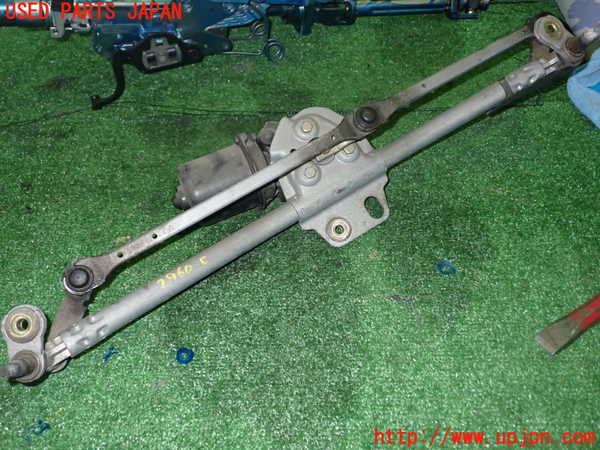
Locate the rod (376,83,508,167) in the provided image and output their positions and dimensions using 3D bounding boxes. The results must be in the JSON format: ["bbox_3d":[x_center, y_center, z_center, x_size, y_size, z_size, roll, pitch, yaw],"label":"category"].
[{"bbox_3d":[0.163,-0.113,0.624,0.186,0.022,0.022,-30,63,-16],"label":"rod"}]

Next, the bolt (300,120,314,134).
[{"bbox_3d":[0.009,-0.104,0.592,0.012,0.009,0.012,-31,77,-16],"label":"bolt"}]

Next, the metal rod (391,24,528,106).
[{"bbox_3d":[0.188,-0.183,0.638,0.207,0.010,0.016,-29,63,-15],"label":"metal rod"}]

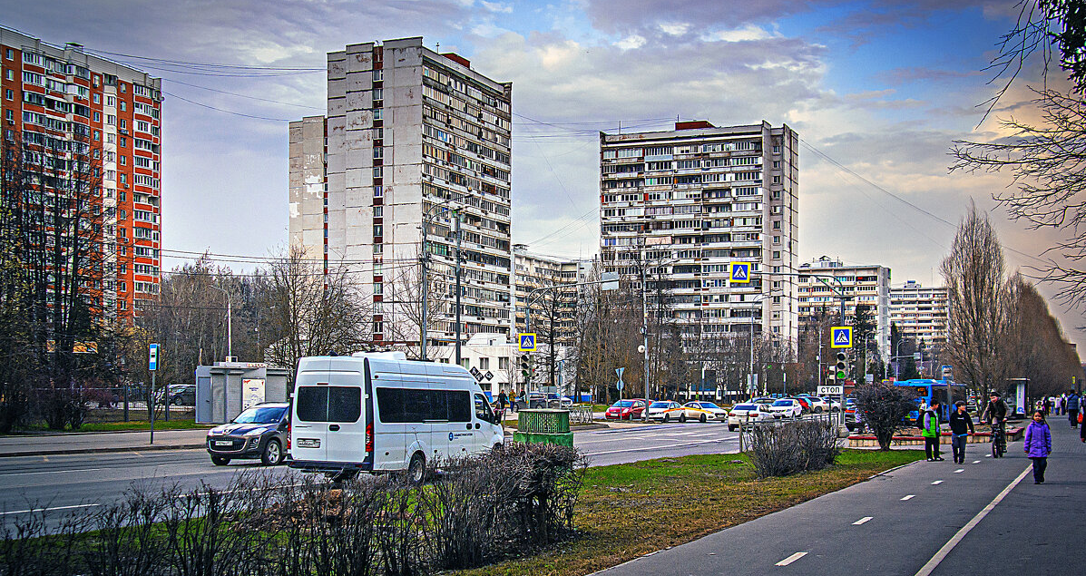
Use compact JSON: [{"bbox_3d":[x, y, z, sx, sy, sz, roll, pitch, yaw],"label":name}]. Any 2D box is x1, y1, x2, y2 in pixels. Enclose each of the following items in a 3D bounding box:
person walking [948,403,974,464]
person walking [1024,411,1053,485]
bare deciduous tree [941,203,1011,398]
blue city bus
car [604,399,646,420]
[{"bbox_3d":[10.145,3.510,30.800,0.560,1.500,0.340,-1,-4,13],"label":"person walking"},{"bbox_3d":[9.295,2.984,23.800,0.480,1.370,0.320,-1,-4,14],"label":"person walking"},{"bbox_3d":[27.012,1.482,79.167,4.500,13.700,4.500,-2,-5,19],"label":"bare deciduous tree"},{"bbox_3d":[26.720,7.825,86.702,2.550,3.000,12.000,-3,-6,28],"label":"blue city bus"},{"bbox_3d":[5.950,8.644,90.000,1.740,1.500,4.400,-2,-4,27],"label":"car"}]

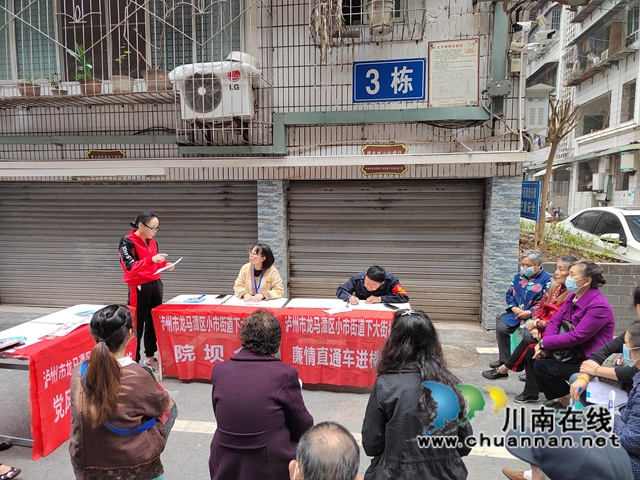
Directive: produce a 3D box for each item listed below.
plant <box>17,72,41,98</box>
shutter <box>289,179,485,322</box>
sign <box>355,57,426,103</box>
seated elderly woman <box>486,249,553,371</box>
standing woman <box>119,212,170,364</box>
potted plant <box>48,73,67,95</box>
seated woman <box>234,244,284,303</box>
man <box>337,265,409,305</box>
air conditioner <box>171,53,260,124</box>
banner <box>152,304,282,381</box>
[{"bbox_3d":[-3.976,-2.087,5.800,0.290,0.380,0.290,1,3,8],"label":"plant"},{"bbox_3d":[0.937,0.152,6.241,2.850,2.080,0.120,1,5,8],"label":"shutter"},{"bbox_3d":[0.883,-2.014,5.380,0.910,0.510,0.040,1,3,8],"label":"sign"},{"bbox_3d":[2.156,0.733,4.550,0.680,1.180,0.500,-3,4,-40],"label":"seated elderly woman"},{"bbox_3d":[-1.844,0.511,4.480,0.440,1.600,0.470,2,4,23],"label":"standing woman"},{"bbox_3d":[-3.738,-2.200,6.079,0.280,0.370,0.270,1,5,8],"label":"potted plant"},{"bbox_3d":[-0.663,0.667,4.761,0.540,1.250,0.680,1,5,16],"label":"seated woman"},{"bbox_3d":[0.572,0.780,4.509,0.720,1.080,0.740,1,5,12],"label":"man"},{"bbox_3d":[-1.304,-1.931,5.664,0.910,0.690,0.370,1,5,12],"label":"air conditioner"},{"bbox_3d":[-1.000,1.010,4.170,1.260,0.660,0.180,0,3,3],"label":"banner"}]

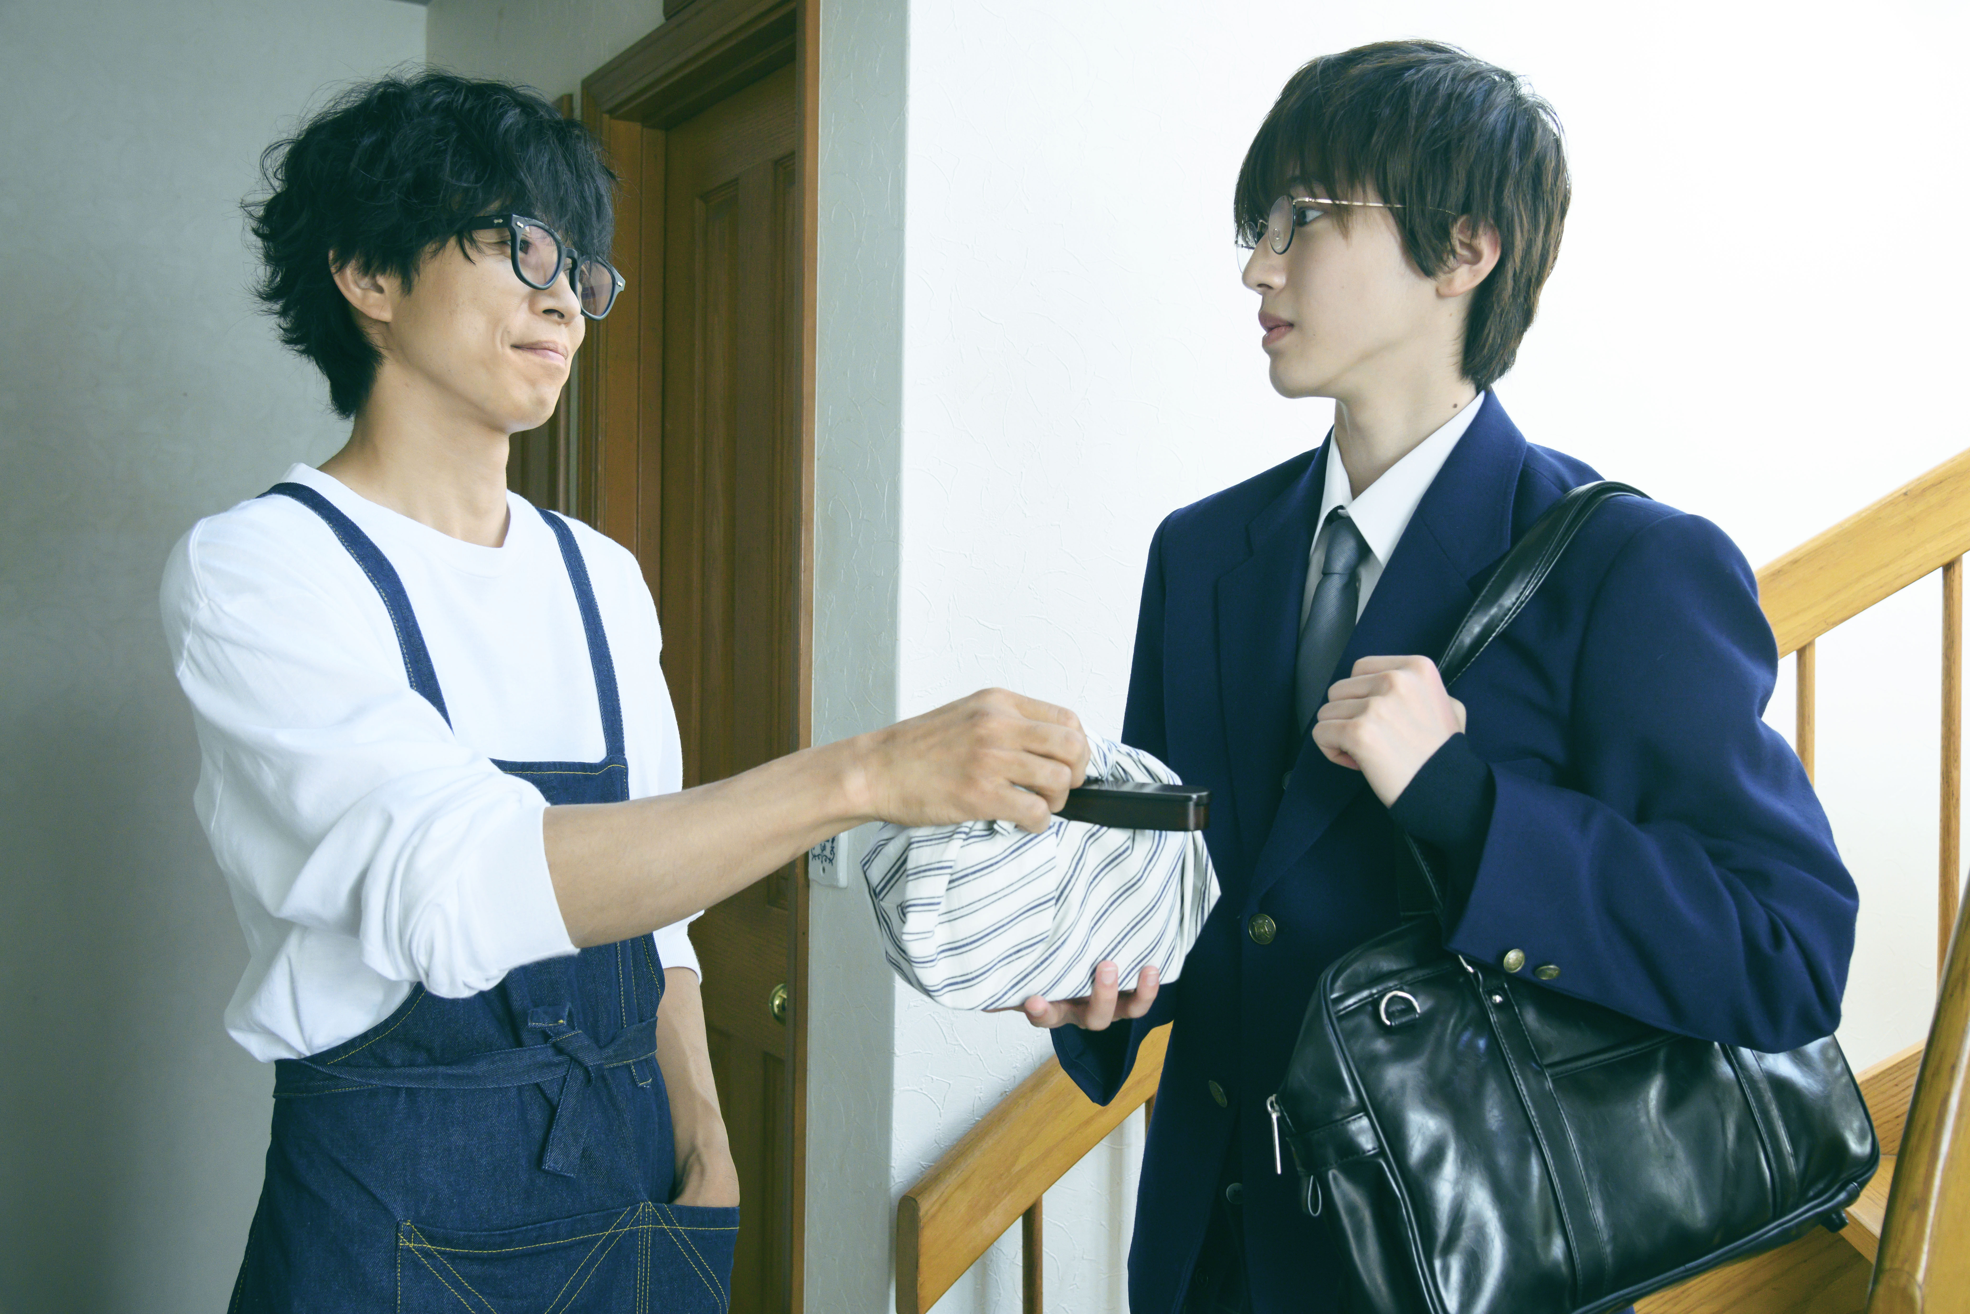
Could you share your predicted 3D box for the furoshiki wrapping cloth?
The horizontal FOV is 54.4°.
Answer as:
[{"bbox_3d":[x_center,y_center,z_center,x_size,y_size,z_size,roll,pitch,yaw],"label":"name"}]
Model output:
[{"bbox_3d":[0.036,0.138,1.250,0.200,0.162,0.140,1,0,-22],"label":"furoshiki wrapping cloth"}]

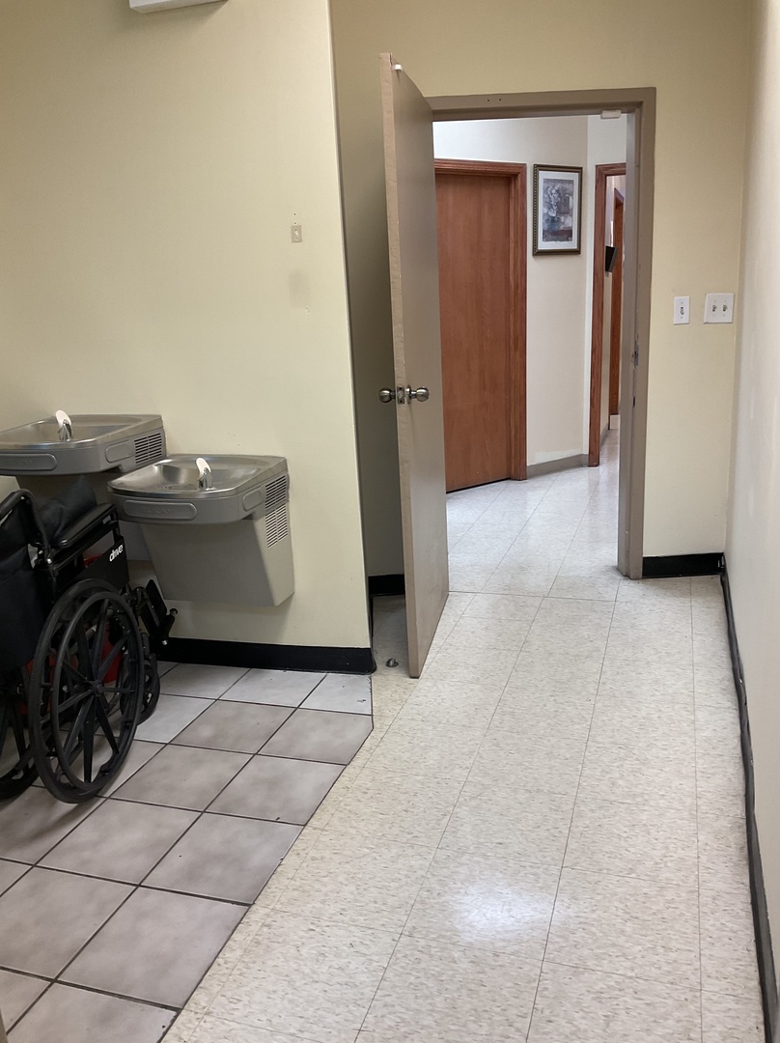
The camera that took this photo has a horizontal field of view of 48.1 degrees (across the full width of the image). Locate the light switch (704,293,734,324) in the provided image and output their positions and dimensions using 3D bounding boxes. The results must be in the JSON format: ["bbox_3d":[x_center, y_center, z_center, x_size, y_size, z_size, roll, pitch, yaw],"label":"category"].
[{"bbox_3d":[1.394,-0.898,3.685,0.118,0.119,0.018,-4,15,-1],"label":"light switch"}]

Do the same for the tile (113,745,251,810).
[{"bbox_3d":[-0.601,0.751,2.564,0.308,0.010,0.308,2,16,18],"label":"tile"}]

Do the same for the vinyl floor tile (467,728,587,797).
[{"bbox_3d":[0.406,0.701,2.549,0.307,0.010,0.307,2,16,18],"label":"vinyl floor tile"}]

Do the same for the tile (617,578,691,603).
[{"bbox_3d":[1.159,0.307,3.819,0.305,0.014,0.305,2,16,18],"label":"tile"}]

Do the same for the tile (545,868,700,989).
[{"bbox_3d":[0.509,0.873,1.893,0.307,0.010,0.307,2,16,18],"label":"tile"}]

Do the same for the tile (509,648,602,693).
[{"bbox_3d":[0.593,0.534,3.091,0.305,0.014,0.305,2,16,18],"label":"tile"}]

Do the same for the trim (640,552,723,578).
[{"bbox_3d":[1.331,0.203,3.955,0.365,0.104,0.012,-3,15,-1],"label":"trim"}]

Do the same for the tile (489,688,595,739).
[{"bbox_3d":[0.499,0.615,2.813,0.305,0.014,0.305,2,16,18],"label":"tile"}]

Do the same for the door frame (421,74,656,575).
[{"bbox_3d":[0.592,-0.720,3.785,1.025,2.065,0.151,-4,15,-2],"label":"door frame"}]

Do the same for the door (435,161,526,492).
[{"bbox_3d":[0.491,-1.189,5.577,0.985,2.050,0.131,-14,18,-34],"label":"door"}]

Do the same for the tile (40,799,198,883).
[{"bbox_3d":[-0.697,0.832,2.283,0.308,0.010,0.308,2,16,18],"label":"tile"}]

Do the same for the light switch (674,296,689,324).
[{"bbox_3d":[1.223,-0.883,3.657,0.070,0.115,0.015,-3,15,-1],"label":"light switch"}]

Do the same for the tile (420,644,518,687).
[{"bbox_3d":[0.303,0.524,3.186,0.305,0.014,0.305,2,16,18],"label":"tile"}]

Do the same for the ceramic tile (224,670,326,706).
[{"bbox_3d":[-0.410,0.586,3.098,0.294,0.014,0.269,2,16,18],"label":"ceramic tile"}]

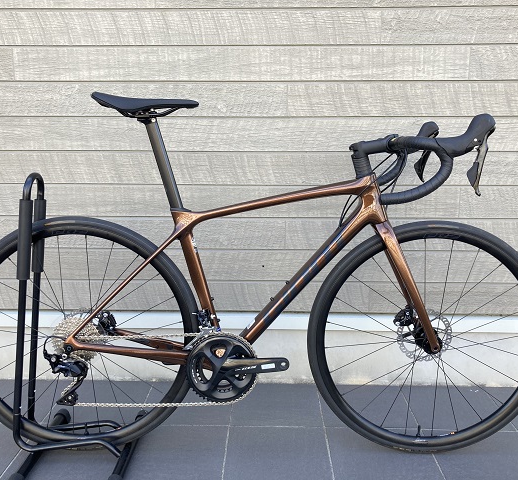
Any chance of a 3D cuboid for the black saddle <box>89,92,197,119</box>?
[{"bbox_3d":[-0.287,-0.343,1.327,0.272,0.066,0.145,0,11,1],"label":"black saddle"}]

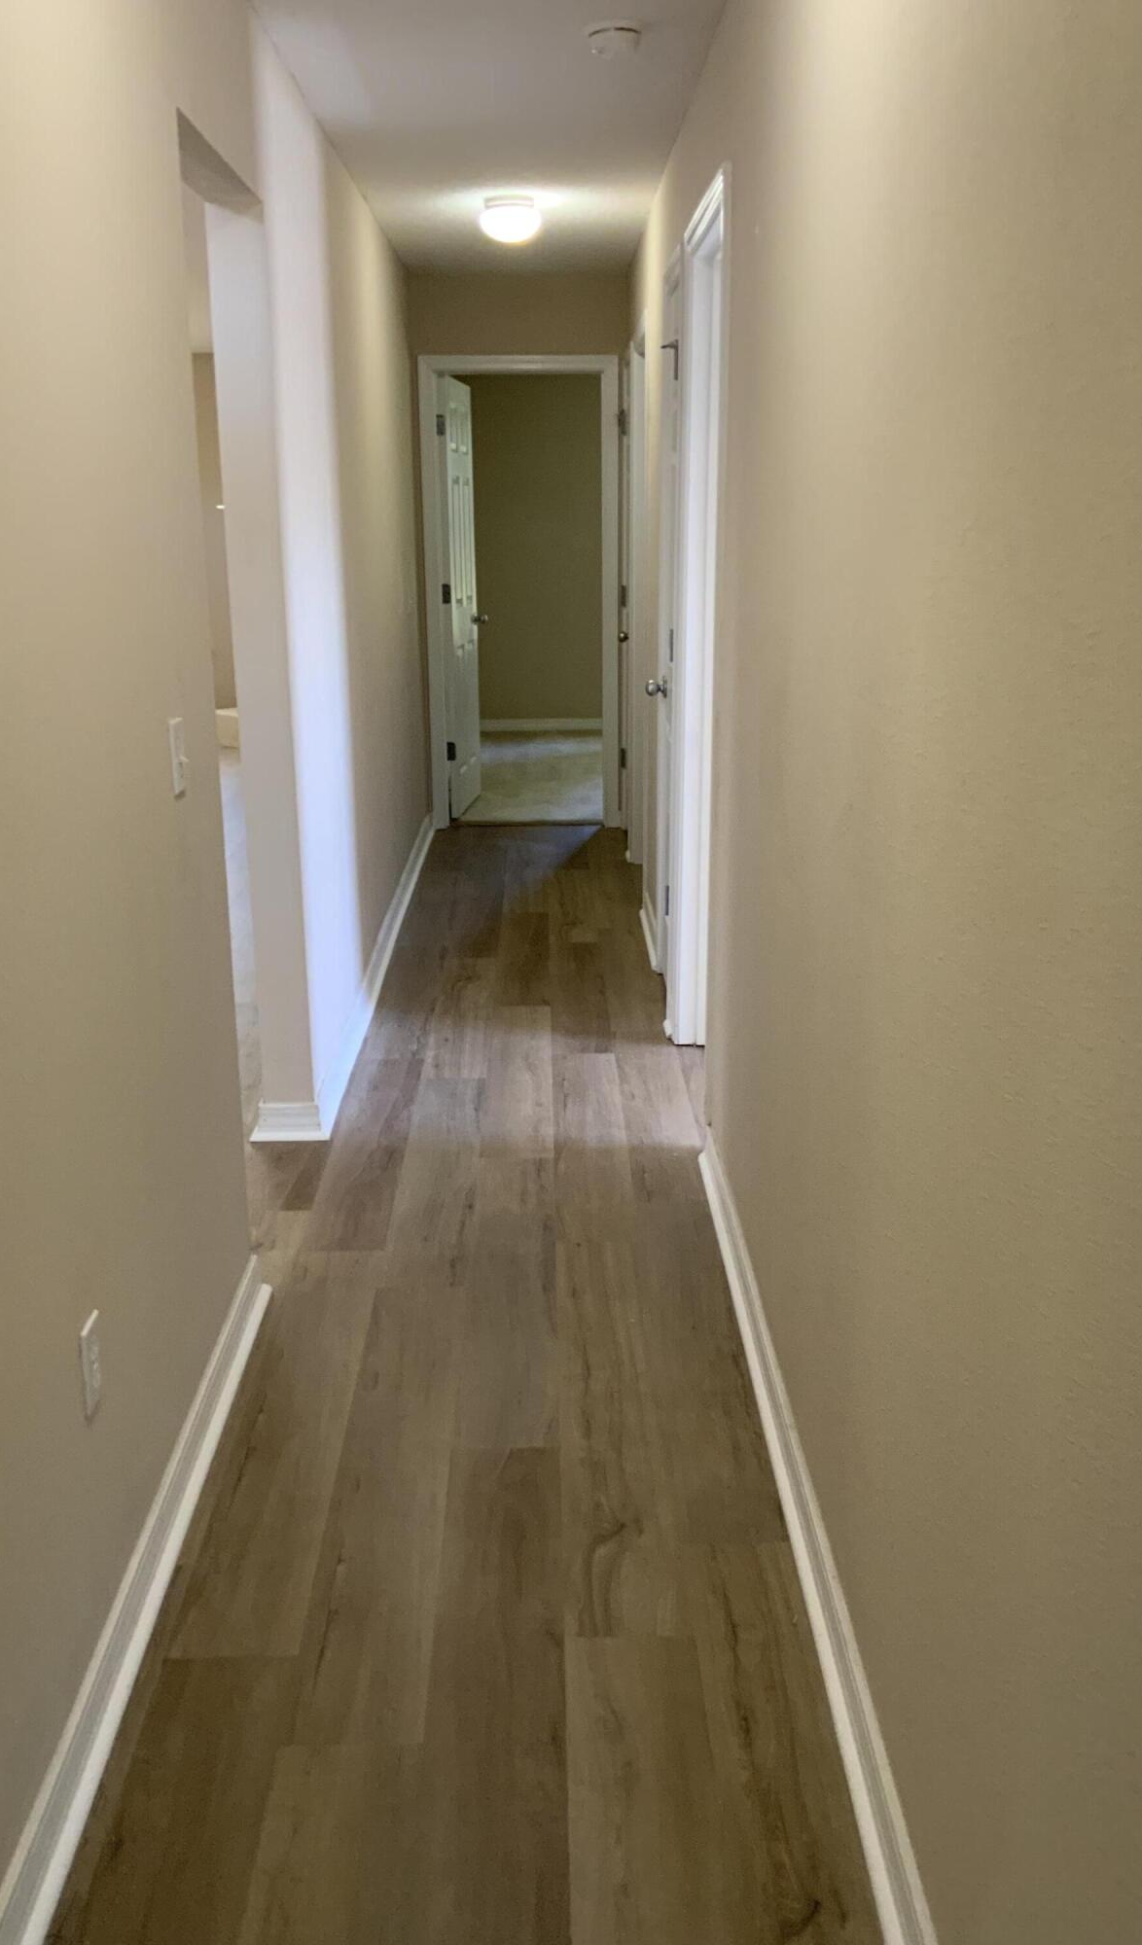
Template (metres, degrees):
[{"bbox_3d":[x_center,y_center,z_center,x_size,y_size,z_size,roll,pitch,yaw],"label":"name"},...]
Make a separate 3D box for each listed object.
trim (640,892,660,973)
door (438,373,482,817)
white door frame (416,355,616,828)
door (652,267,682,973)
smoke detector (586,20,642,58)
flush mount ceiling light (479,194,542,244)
[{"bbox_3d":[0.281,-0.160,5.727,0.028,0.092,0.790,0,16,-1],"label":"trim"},{"bbox_3d":[-0.526,-1.826,7.968,0.038,2.030,0.750,1,16,5],"label":"door"},{"bbox_3d":[-0.220,-1.718,7.515,0.880,2.106,0.130,0,16,-1],"label":"white door frame"},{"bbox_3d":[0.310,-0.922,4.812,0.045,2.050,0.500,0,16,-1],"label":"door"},{"bbox_3d":[0.087,-1.992,3.478,0.125,0.045,0.125,0,16,-1],"label":"smoke detector"},{"bbox_3d":[-0.202,-2.496,5.409,0.205,0.136,0.205,0,16,-1],"label":"flush mount ceiling light"}]

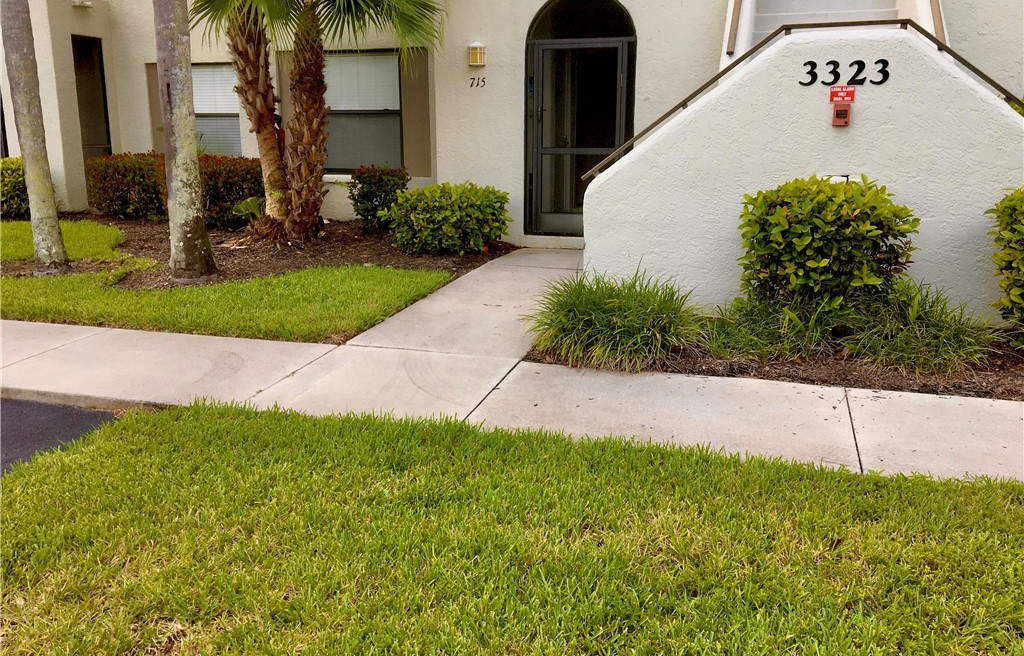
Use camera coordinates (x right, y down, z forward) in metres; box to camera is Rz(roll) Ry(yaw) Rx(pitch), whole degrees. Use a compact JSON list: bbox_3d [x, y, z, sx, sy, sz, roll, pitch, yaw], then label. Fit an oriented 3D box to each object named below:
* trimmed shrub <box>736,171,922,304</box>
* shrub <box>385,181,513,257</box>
[{"bbox_3d":[2.043,-0.452,5.650,1.027,0.960,0.852,4,16,17],"label":"trimmed shrub"},{"bbox_3d":[-0.649,-1.205,9.341,1.094,0.701,0.718,4,16,17],"label":"shrub"}]

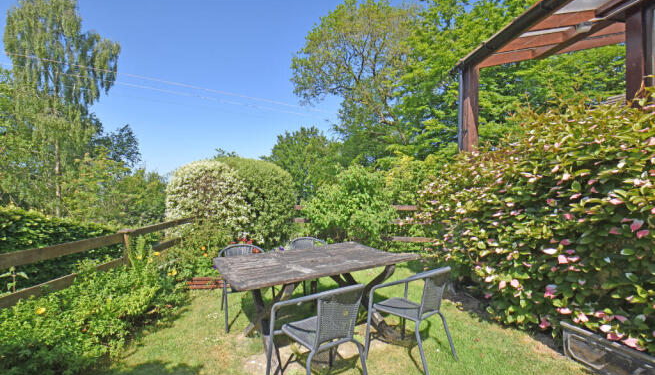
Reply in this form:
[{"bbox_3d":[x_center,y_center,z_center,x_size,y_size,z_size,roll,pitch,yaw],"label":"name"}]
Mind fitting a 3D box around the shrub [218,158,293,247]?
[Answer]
[{"bbox_3d":[-1.600,0.335,6.000,1.750,1.950,1.650,0,0,0],"label":"shrub"}]

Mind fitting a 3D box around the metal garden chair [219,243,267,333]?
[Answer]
[{"bbox_3d":[-0.860,0.985,2.900,0.550,0.730,0.570,0,0,-29],"label":"metal garden chair"}]

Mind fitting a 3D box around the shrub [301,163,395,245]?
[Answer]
[{"bbox_3d":[0.470,0.415,5.800,1.920,1.750,1.550,0,0,0],"label":"shrub"}]

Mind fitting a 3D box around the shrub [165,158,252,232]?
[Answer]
[{"bbox_3d":[-2.600,0.320,5.950,1.800,1.800,1.700,0,0,0],"label":"shrub"}]

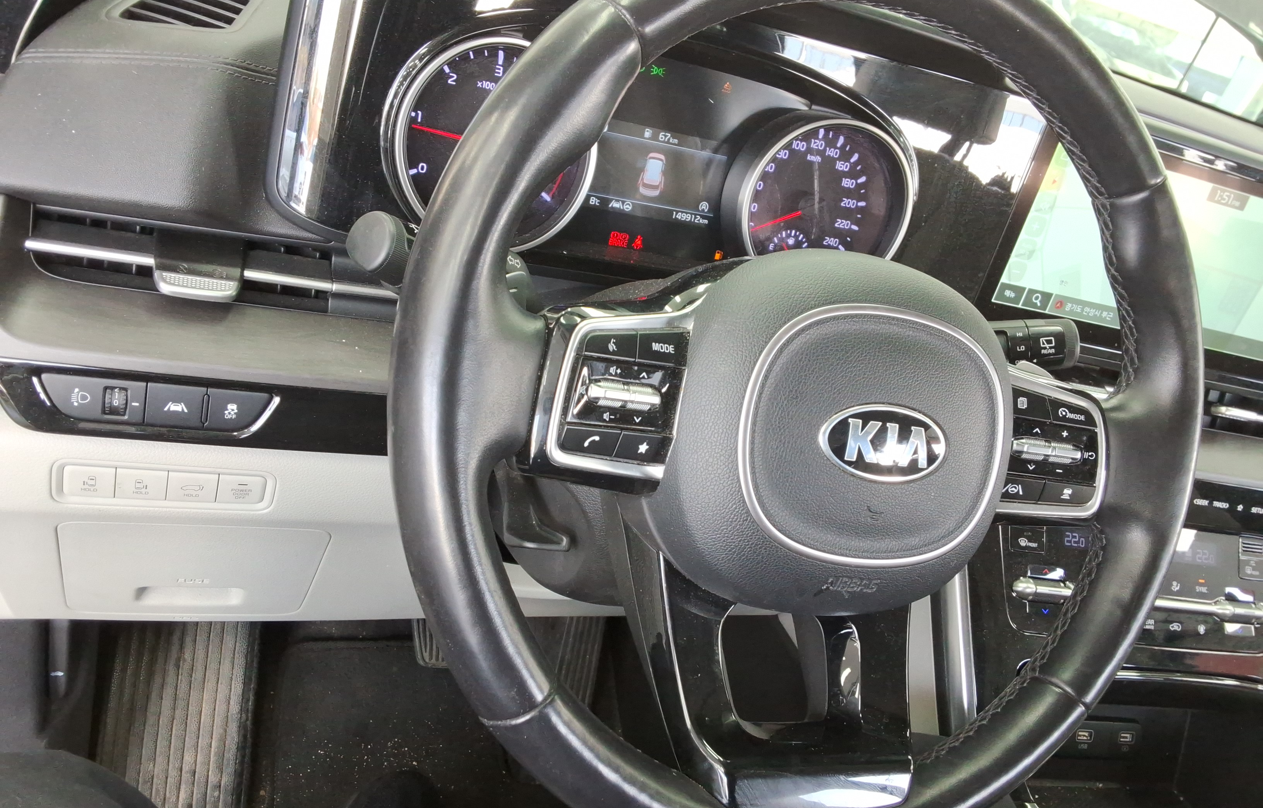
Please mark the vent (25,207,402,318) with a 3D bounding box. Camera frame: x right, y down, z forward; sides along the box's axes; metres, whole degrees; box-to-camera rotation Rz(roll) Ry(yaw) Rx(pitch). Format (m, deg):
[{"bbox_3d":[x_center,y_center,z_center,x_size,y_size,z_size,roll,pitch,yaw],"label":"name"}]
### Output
[{"bbox_3d":[-0.196,-0.068,0.500,0.172,0.037,0.033,7,25,-22],"label":"vent"}]

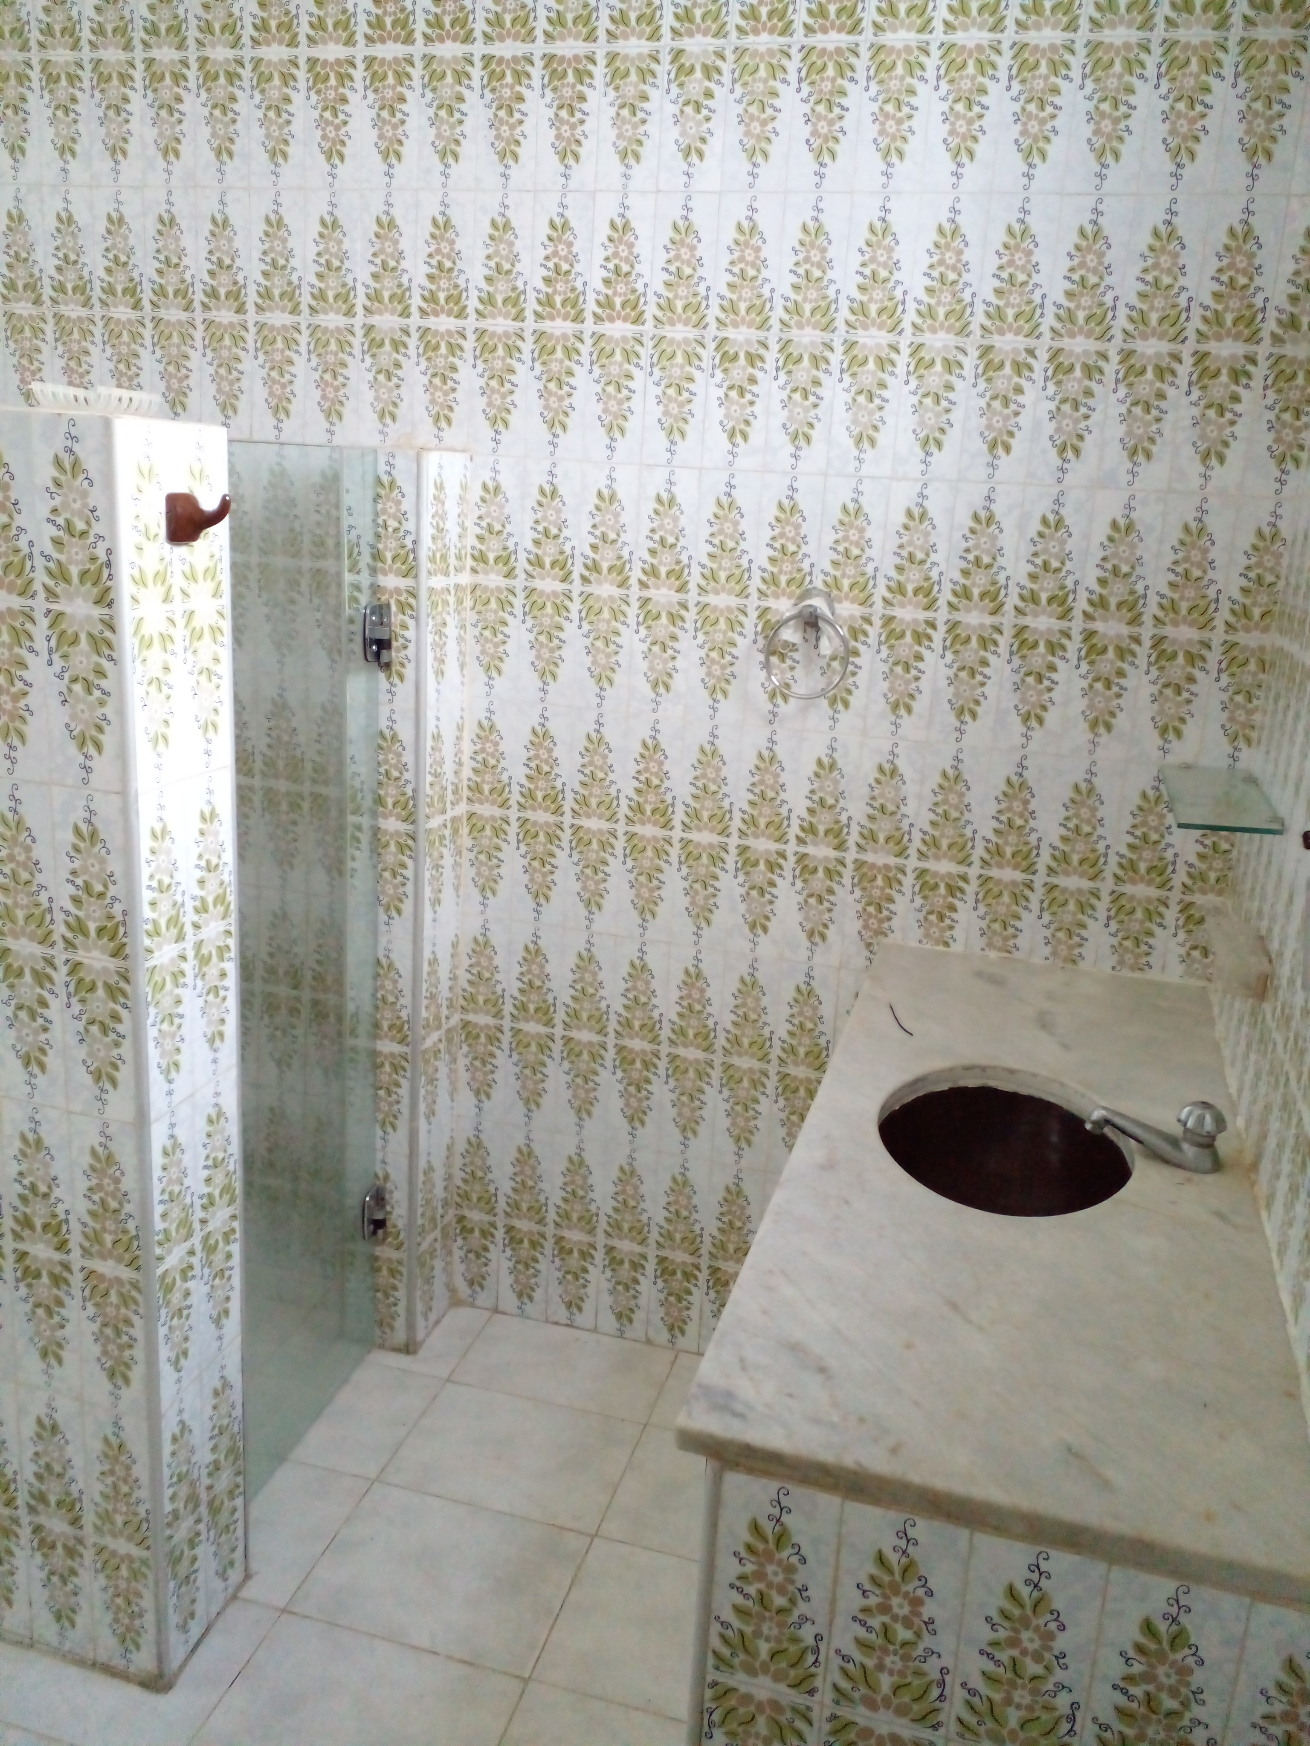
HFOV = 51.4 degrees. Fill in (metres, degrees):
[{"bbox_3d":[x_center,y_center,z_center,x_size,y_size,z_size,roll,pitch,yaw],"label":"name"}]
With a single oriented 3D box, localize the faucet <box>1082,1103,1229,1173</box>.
[{"bbox_3d":[0.614,0.309,1.665,0.165,0.082,0.056,7,16,14],"label":"faucet"}]

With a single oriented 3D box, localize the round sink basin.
[{"bbox_3d":[0.435,0.410,1.734,0.325,0.149,0.437,7,16,14],"label":"round sink basin"}]

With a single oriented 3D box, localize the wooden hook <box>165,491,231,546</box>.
[{"bbox_3d":[-0.530,-0.413,1.593,0.067,0.056,0.039,7,16,14],"label":"wooden hook"}]

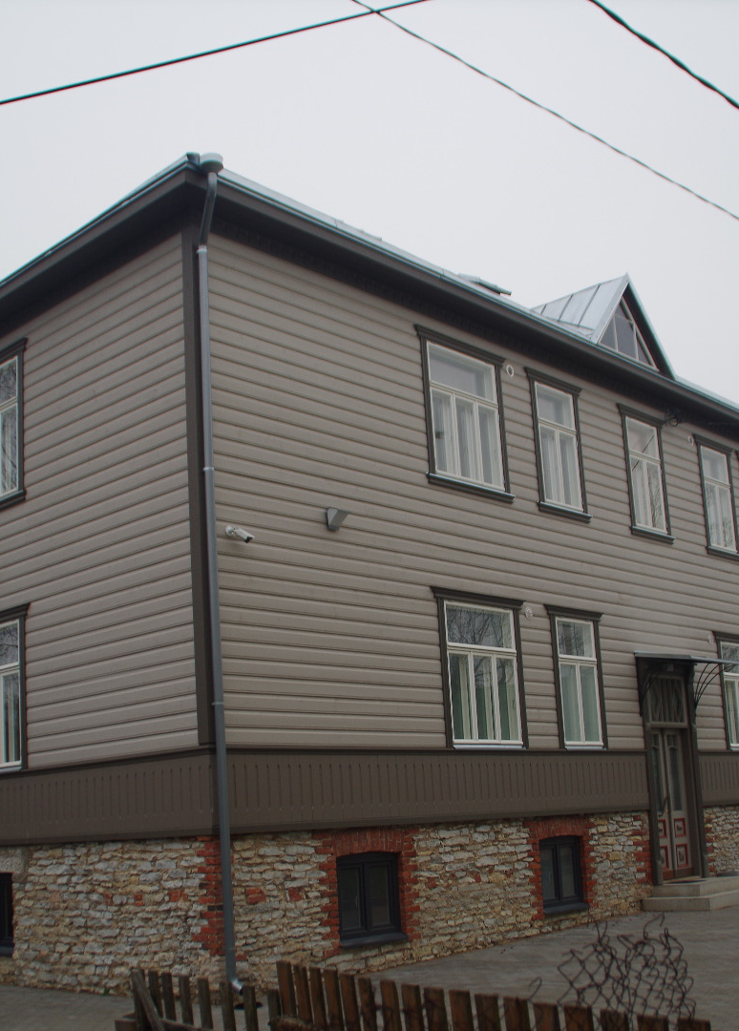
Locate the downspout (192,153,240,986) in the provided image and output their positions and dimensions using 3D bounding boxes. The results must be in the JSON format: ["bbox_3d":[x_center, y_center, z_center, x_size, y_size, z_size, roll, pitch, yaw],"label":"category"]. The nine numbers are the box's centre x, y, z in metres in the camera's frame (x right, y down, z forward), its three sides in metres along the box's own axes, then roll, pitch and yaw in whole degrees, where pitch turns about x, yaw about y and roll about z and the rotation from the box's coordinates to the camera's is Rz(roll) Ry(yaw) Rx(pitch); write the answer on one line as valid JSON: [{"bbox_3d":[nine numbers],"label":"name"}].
[{"bbox_3d":[-1.574,0.388,12.723,0.420,9.025,0.240,-16,-19,41],"label":"downspout"}]

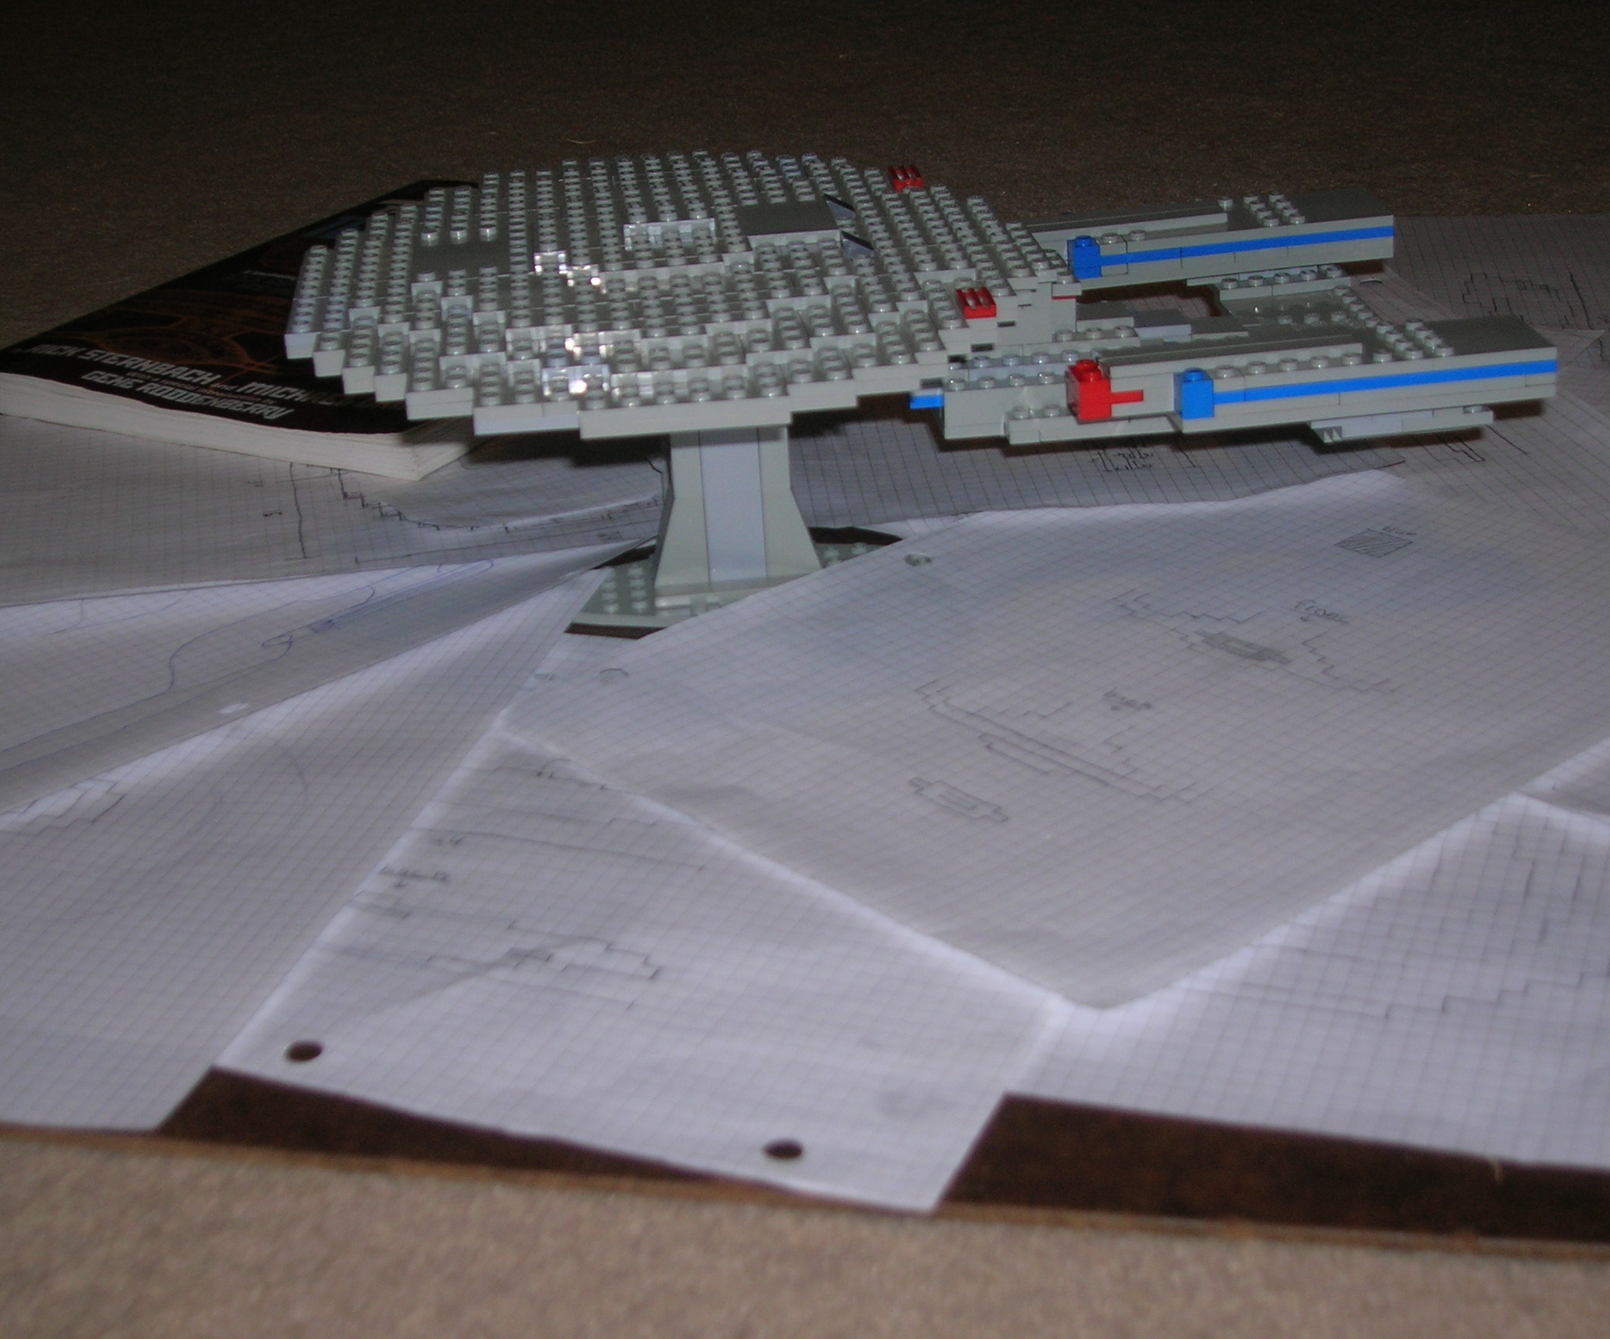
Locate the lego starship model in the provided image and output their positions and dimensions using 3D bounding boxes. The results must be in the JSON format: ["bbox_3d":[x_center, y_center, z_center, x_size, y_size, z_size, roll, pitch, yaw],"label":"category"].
[{"bbox_3d":[0.025,-0.079,0.720,0.320,0.115,0.240,-5,25,-5],"label":"lego starship model"}]

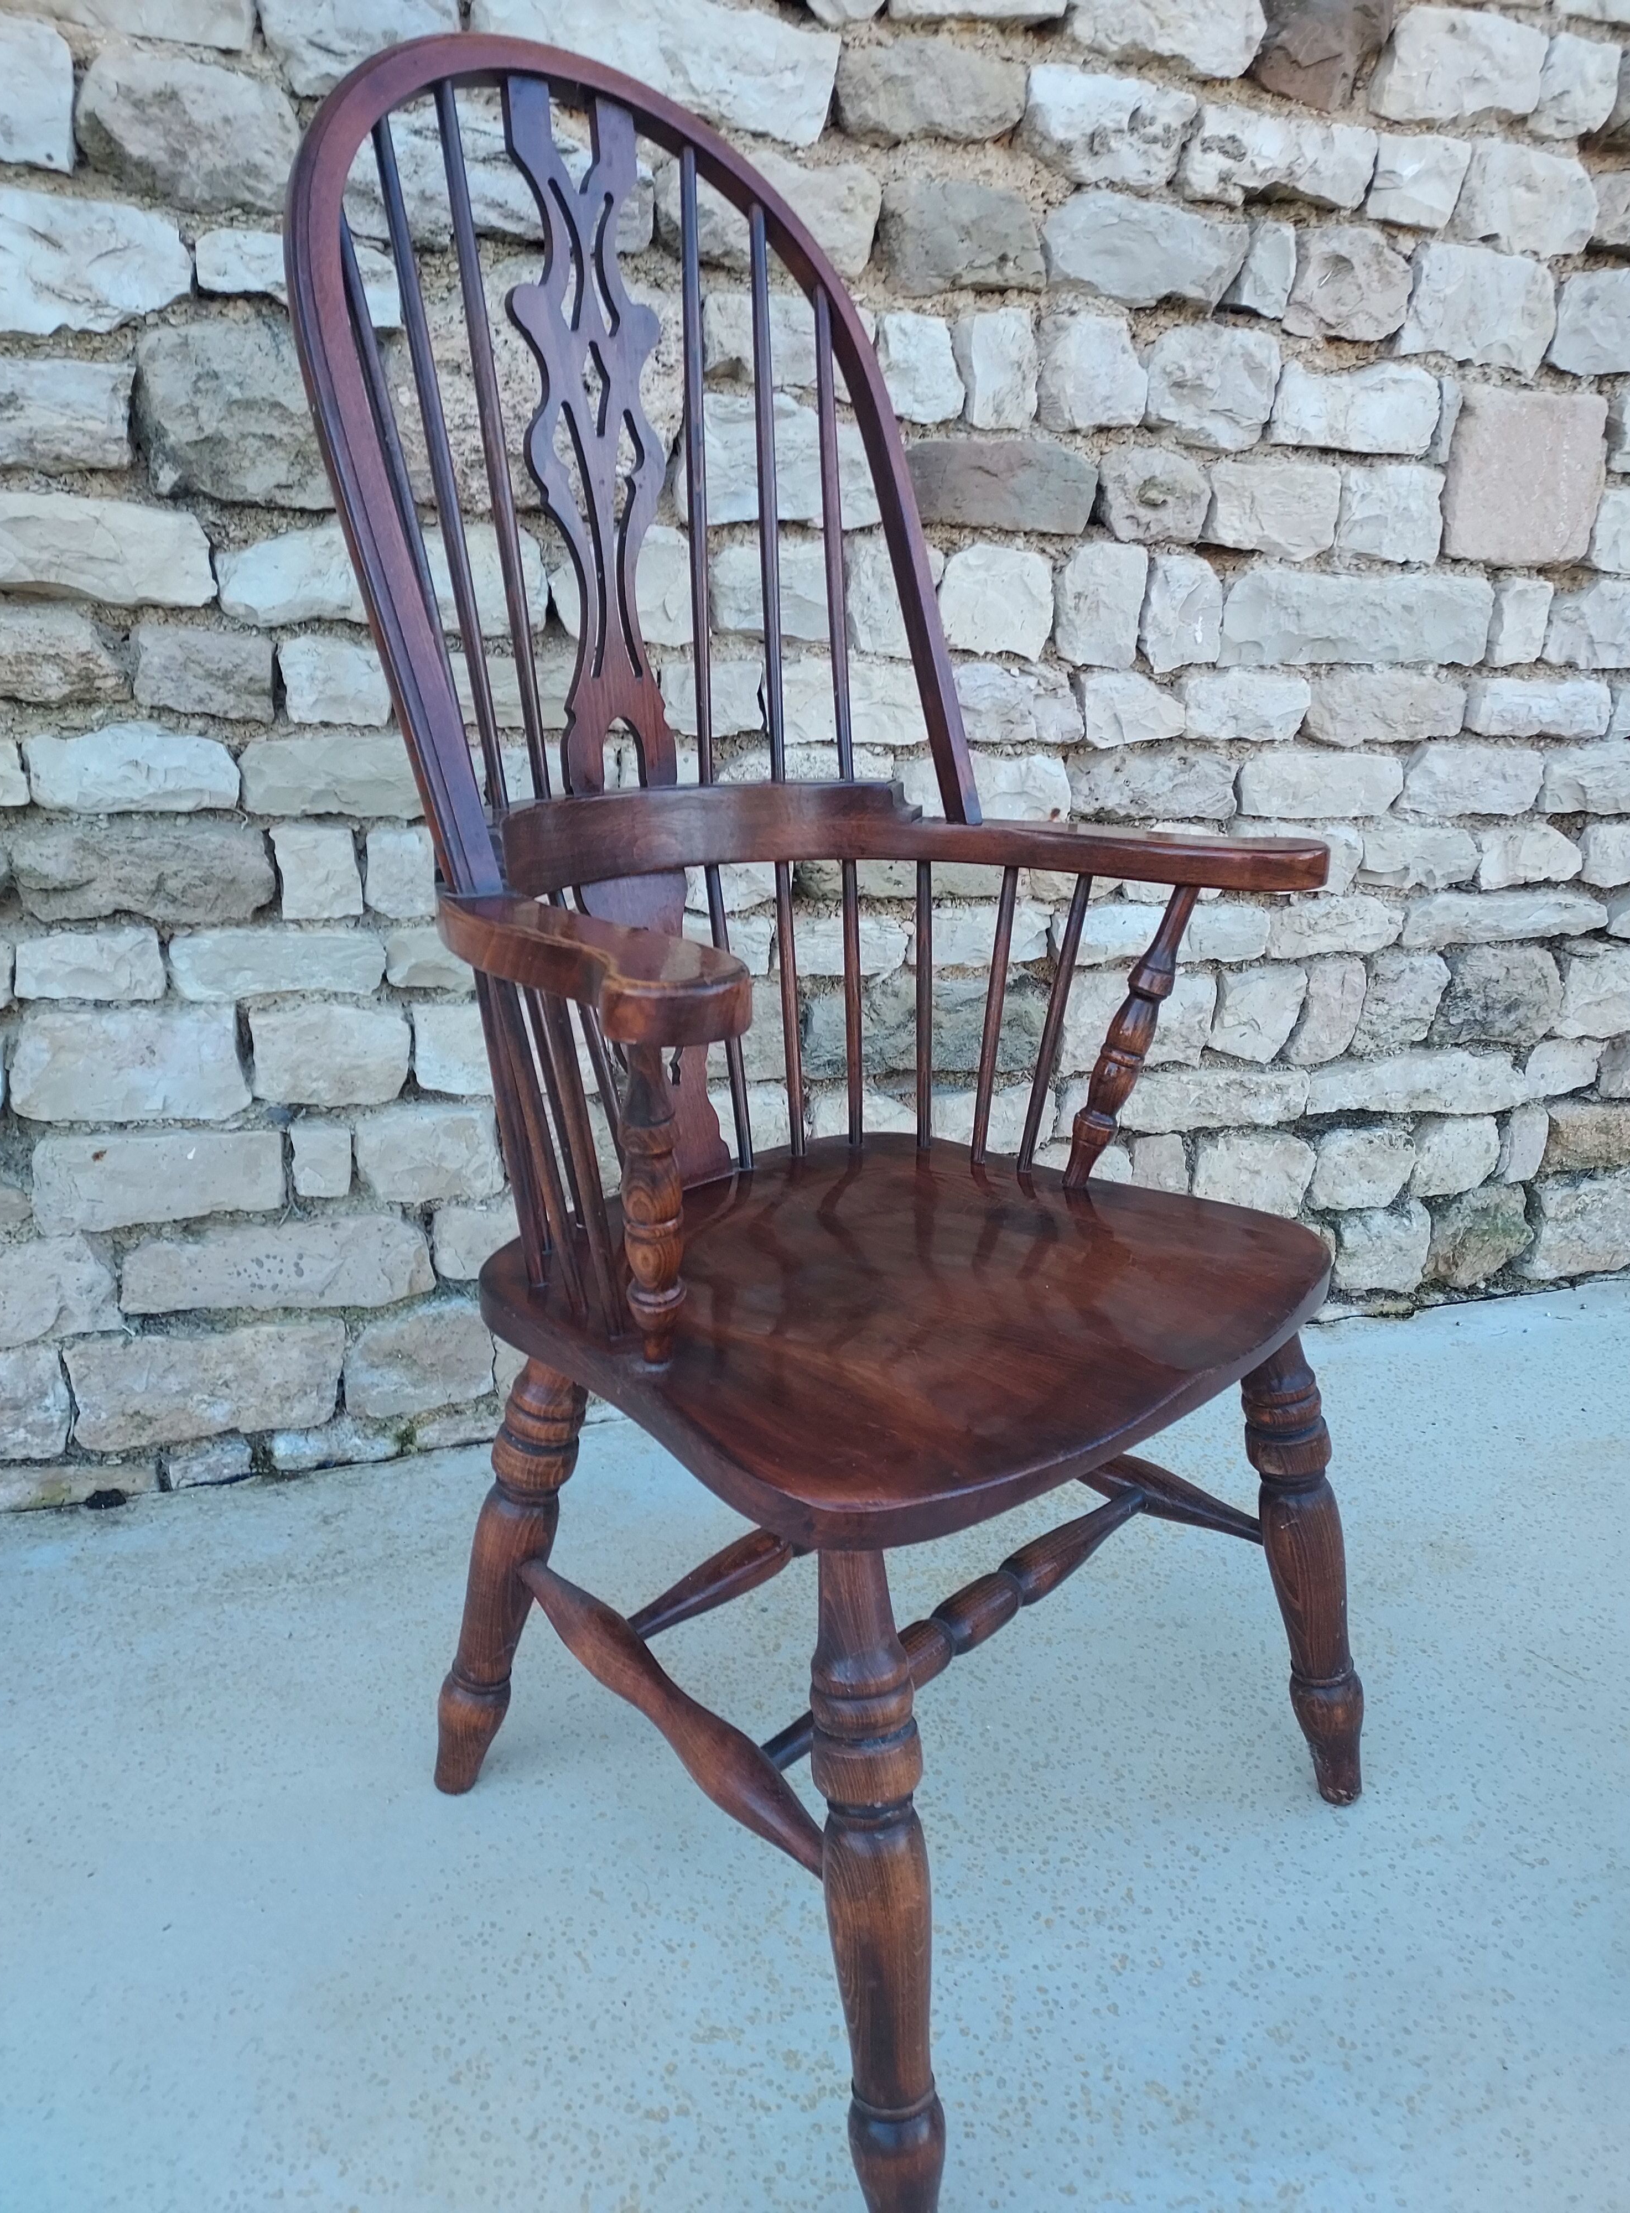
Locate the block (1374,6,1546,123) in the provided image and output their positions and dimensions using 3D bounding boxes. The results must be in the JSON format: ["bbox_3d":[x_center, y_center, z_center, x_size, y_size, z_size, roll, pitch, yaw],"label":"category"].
[{"bbox_3d":[0.613,-1.018,1.525,0.185,0.088,0.100,-5,20,-17],"label":"block"}]

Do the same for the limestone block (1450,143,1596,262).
[{"bbox_3d":[0.689,-0.910,1.567,0.174,0.091,0.108,-5,18,-19],"label":"limestone block"}]

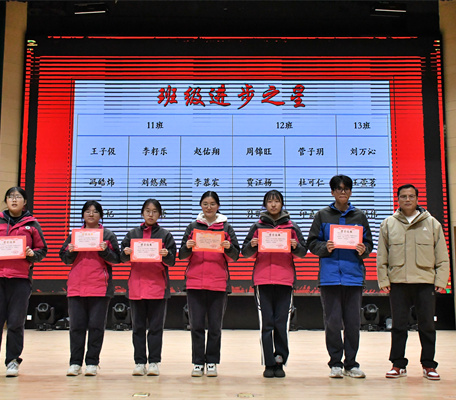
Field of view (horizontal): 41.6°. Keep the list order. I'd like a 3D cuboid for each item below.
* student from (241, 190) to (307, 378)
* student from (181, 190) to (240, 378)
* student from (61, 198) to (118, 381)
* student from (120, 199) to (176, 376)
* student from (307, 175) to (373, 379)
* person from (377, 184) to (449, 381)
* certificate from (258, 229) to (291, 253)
[{"bbox_3d":[0.425,0.724,5.382,0.595,1.655,0.420,0,-8,3],"label":"student"},{"bbox_3d":[-0.164,0.730,5.416,0.555,1.653,0.420,0,-8,0],"label":"student"},{"bbox_3d":[-1.256,0.776,5.441,0.563,1.569,0.420,0,-8,0],"label":"student"},{"bbox_3d":[-0.725,0.769,5.442,0.508,1.582,0.420,0,-8,0],"label":"student"},{"bbox_3d":[1.012,0.650,5.384,0.590,1.801,0.420,-2,-8,11],"label":"student"},{"bbox_3d":[1.669,0.699,5.363,0.648,1.699,0.340,-2,-9,15],"label":"person"},{"bbox_3d":[0.410,0.356,5.243,0.287,0.205,0.010,0,-8,0],"label":"certificate"}]

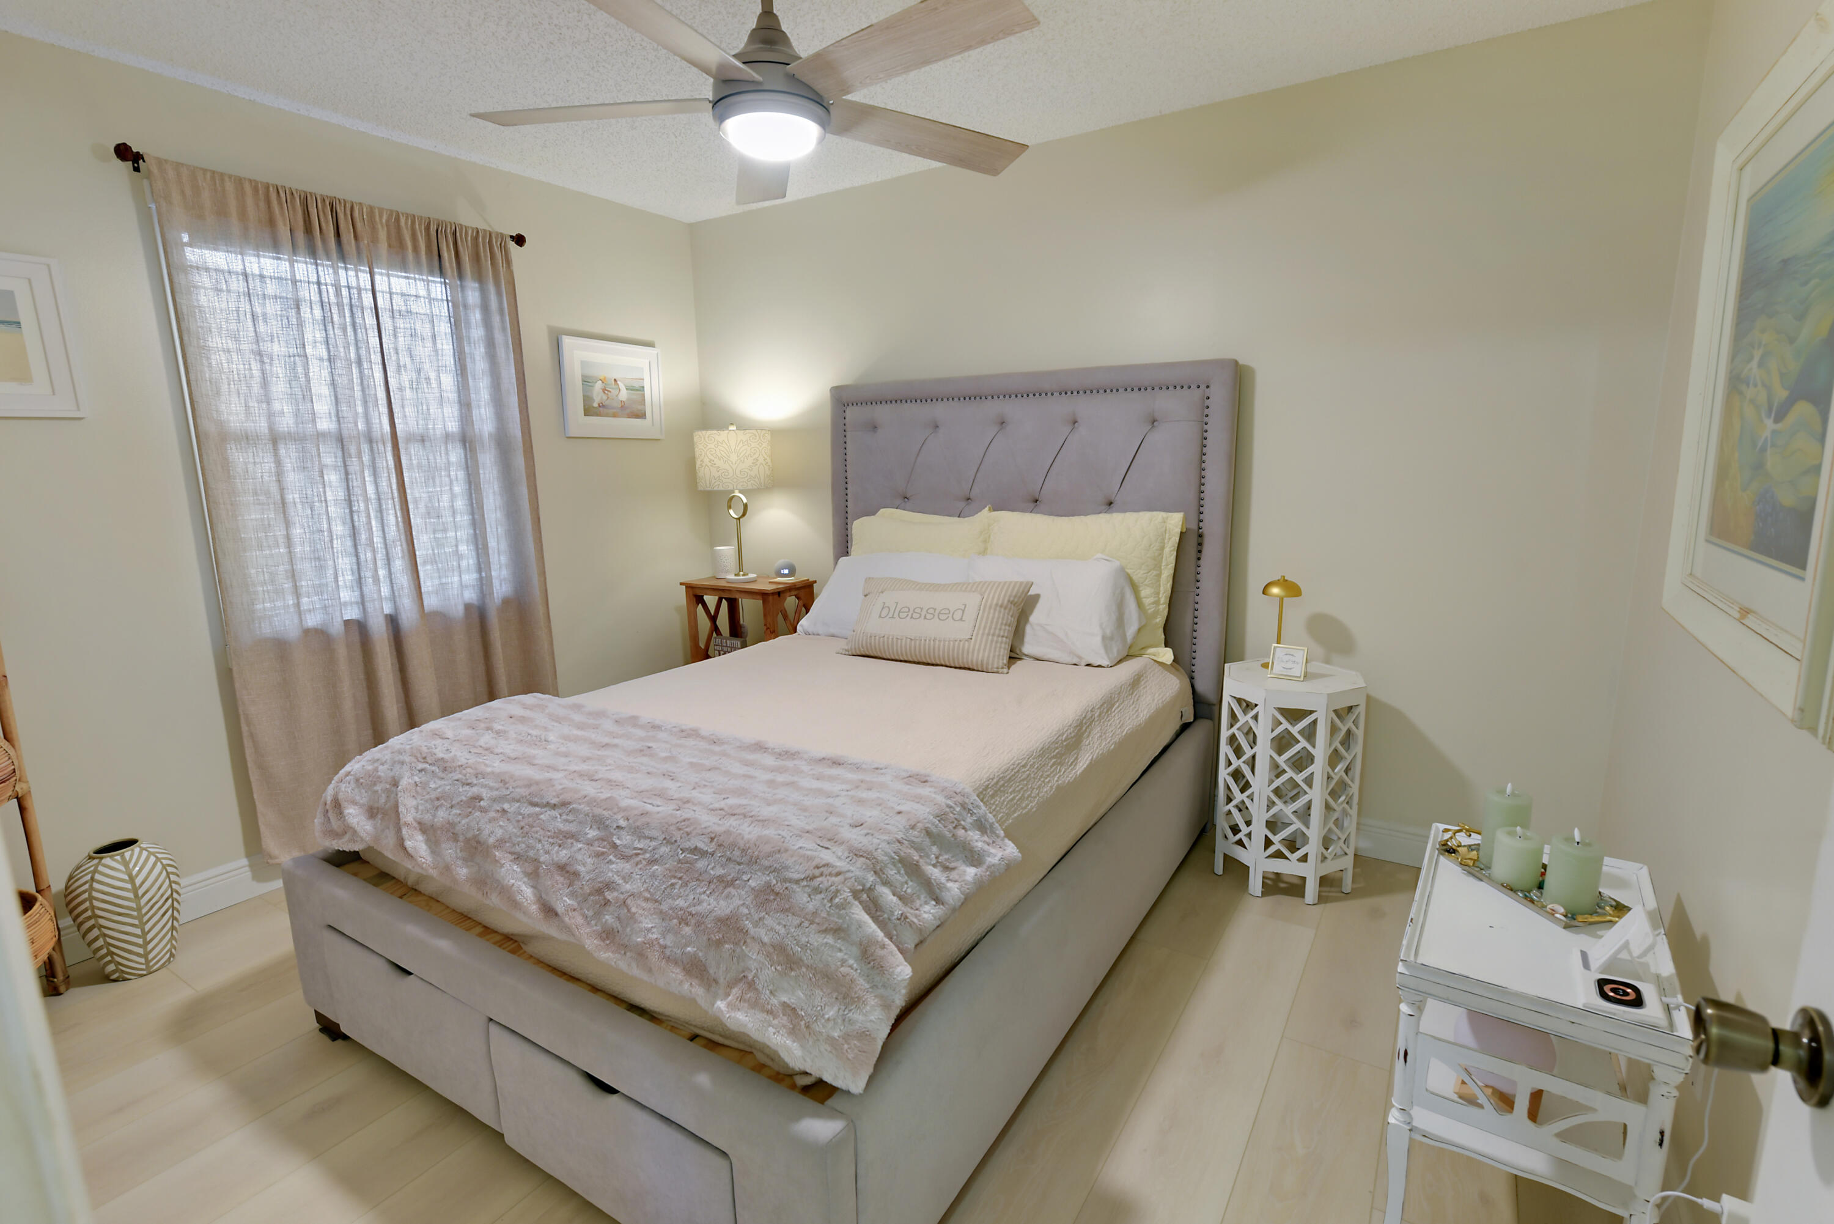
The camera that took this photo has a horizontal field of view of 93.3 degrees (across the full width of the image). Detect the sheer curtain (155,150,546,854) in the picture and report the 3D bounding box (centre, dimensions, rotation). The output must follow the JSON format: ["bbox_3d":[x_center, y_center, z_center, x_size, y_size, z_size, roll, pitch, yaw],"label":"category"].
[{"bbox_3d":[-1.784,-0.312,2.994,0.080,2.075,1.087,5,12,32],"label":"sheer curtain"}]

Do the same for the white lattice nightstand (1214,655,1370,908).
[{"bbox_3d":[1.175,0.517,2.747,0.394,0.653,0.394,3,11,21],"label":"white lattice nightstand"}]

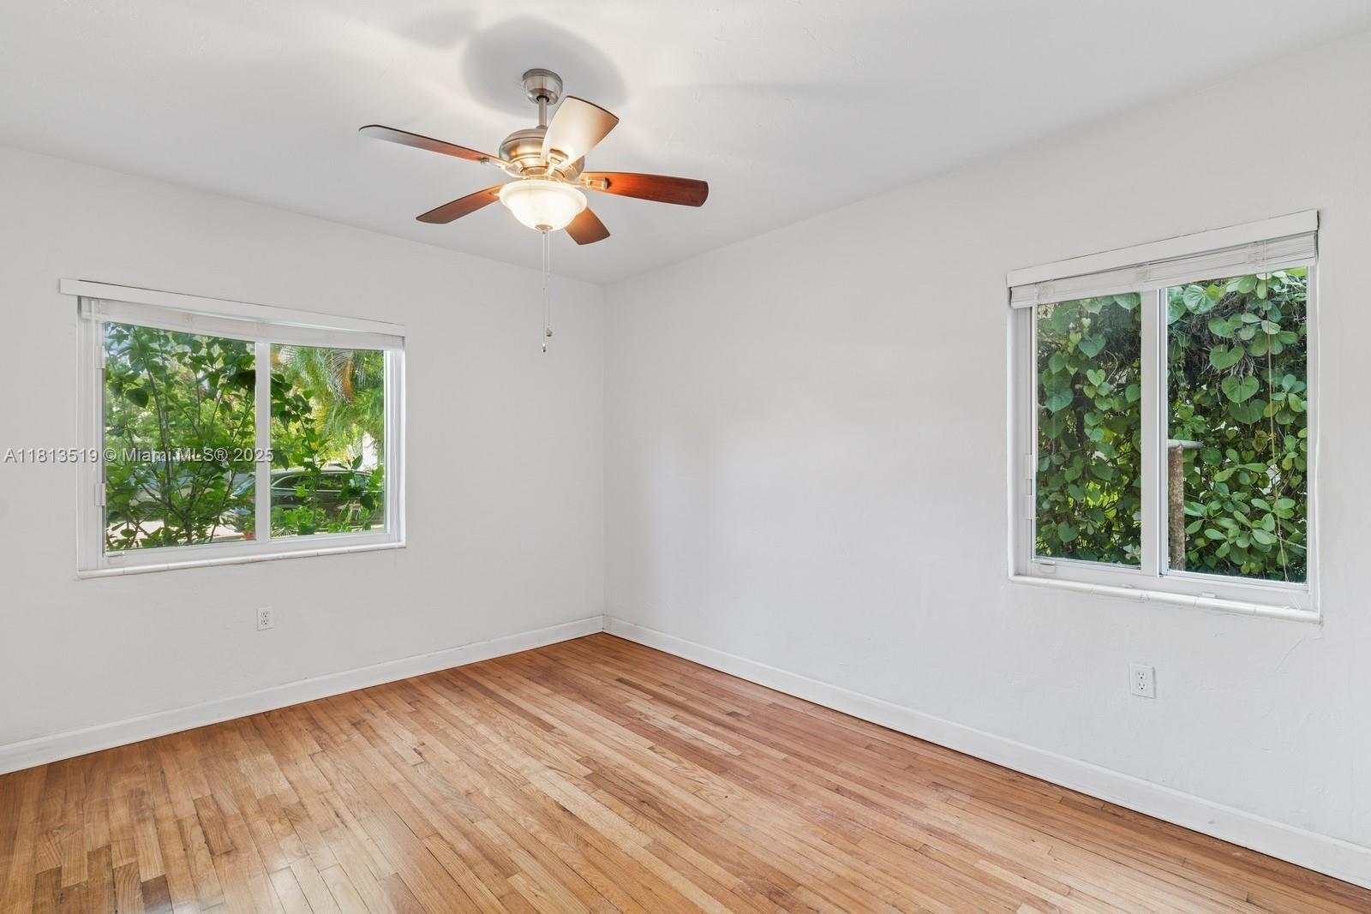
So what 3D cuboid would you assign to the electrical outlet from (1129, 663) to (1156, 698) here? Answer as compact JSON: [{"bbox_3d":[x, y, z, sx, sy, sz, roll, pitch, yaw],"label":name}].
[{"bbox_3d":[1.668,0.818,2.222,0.010,0.115,0.071,0,-3,-44],"label":"electrical outlet"}]

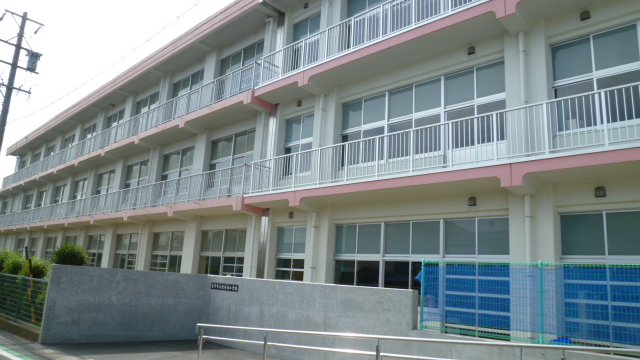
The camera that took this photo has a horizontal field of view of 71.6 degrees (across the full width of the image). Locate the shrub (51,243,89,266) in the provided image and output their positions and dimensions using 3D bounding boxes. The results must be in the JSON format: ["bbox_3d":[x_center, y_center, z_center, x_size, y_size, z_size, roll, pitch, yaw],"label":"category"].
[{"bbox_3d":[-6.857,2.464,12.009,0.950,1.500,0.950,-8,-16,43],"label":"shrub"}]

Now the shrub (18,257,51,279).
[{"bbox_3d":[-8.256,2.860,12.729,0.860,1.350,0.860,-8,-16,43],"label":"shrub"}]

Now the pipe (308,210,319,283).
[{"bbox_3d":[-0.243,2.548,13.480,0.110,3.200,0.110,-8,-16,43],"label":"pipe"}]

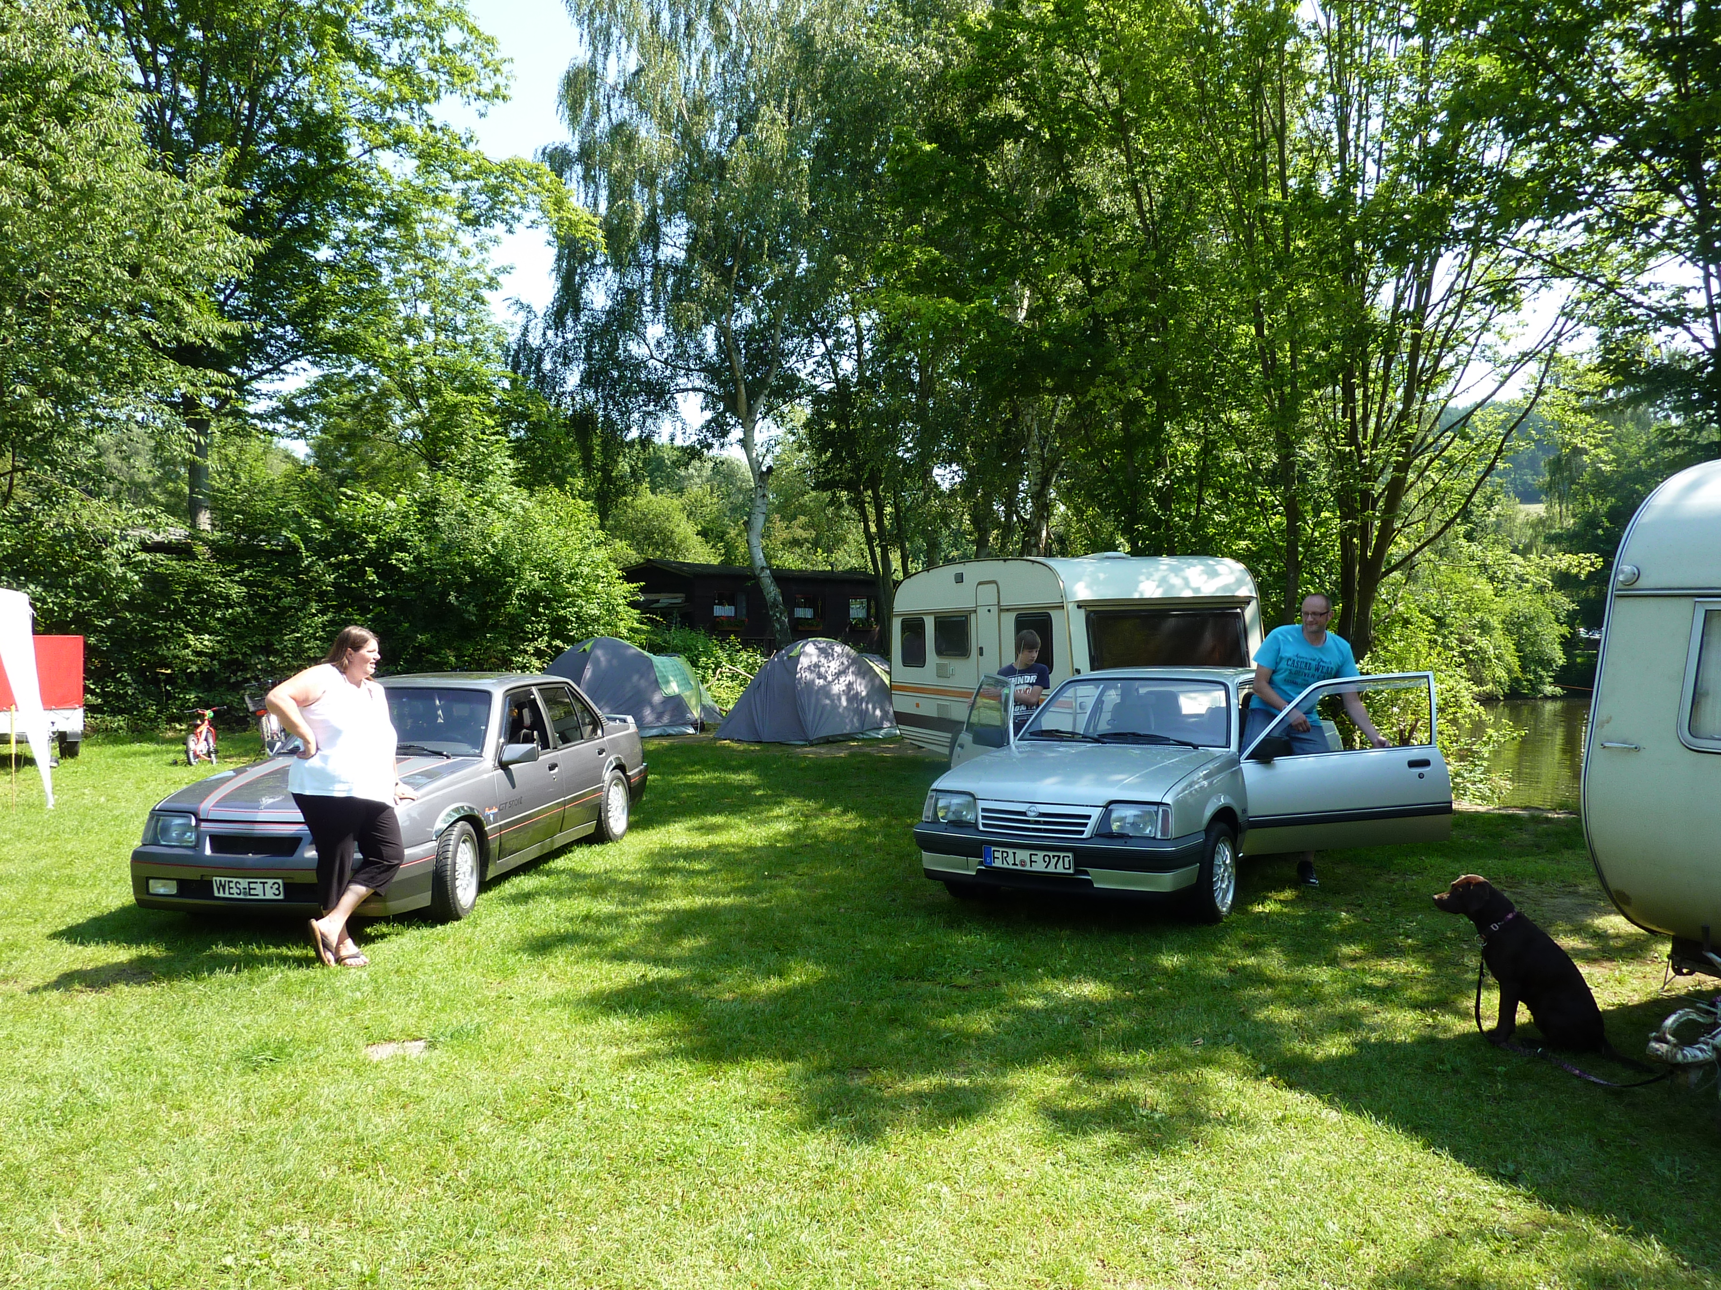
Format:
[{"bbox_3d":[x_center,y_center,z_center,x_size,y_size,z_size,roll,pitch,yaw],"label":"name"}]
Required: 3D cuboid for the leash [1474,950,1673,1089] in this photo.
[{"bbox_3d":[2.670,1.390,4.680,0.200,0.360,0.700,-1,1,-30],"label":"leash"}]

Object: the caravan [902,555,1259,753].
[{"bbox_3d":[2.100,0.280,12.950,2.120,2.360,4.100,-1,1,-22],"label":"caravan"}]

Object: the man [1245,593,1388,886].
[{"bbox_3d":[2.870,0.590,7.850,0.820,1.840,0.580,-1,1,7],"label":"man"}]

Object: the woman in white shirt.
[{"bbox_3d":[-2.680,0.765,6.420,0.720,1.700,0.580,-2,1,-37],"label":"woman in white shirt"}]

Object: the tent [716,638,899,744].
[{"bbox_3d":[-0.300,0.630,18.500,2.900,1.440,2.100,-2,1,-40],"label":"tent"}]

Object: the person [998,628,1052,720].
[{"bbox_3d":[1.170,0.700,8.850,0.520,1.620,0.360,-1,1,0],"label":"person"}]

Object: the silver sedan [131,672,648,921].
[{"bbox_3d":[-2.903,0.903,8.667,1.690,1.380,4.370,-1,1,9],"label":"silver sedan"}]

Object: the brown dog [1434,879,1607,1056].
[{"bbox_3d":[2.610,1.235,4.860,0.640,0.670,0.280,-1,1,26],"label":"brown dog"}]

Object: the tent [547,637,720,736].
[{"bbox_3d":[-3.600,0.620,19.600,3.000,1.460,2.100,-2,1,-37],"label":"tent"}]

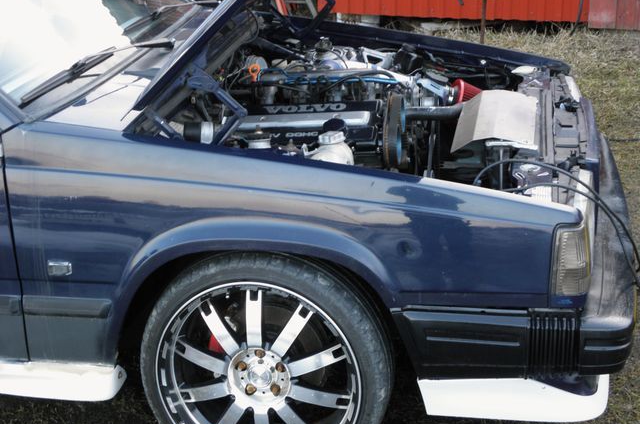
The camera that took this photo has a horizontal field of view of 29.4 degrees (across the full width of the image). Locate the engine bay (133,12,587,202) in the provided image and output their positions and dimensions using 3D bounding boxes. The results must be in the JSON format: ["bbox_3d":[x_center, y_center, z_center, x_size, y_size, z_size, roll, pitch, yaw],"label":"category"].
[{"bbox_3d":[0.212,-0.202,3.590,1.080,0.460,1.490,2,20,10],"label":"engine bay"}]

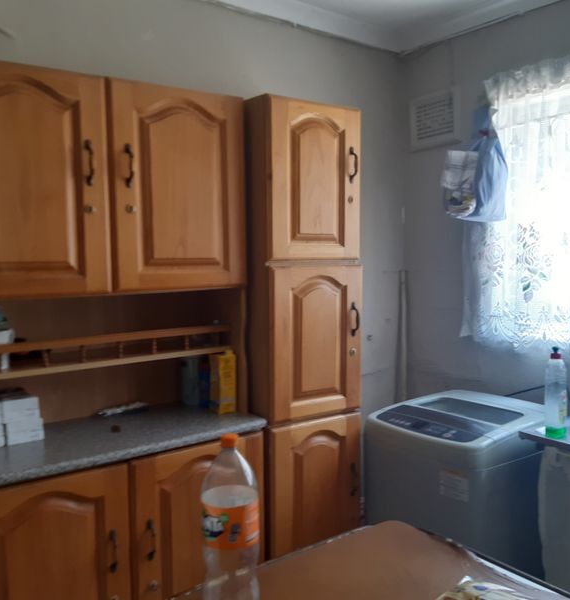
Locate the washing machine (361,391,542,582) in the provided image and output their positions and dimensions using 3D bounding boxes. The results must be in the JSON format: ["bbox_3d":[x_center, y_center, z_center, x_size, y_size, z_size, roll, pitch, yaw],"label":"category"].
[{"bbox_3d":[0.679,0.841,2.188,0.539,0.854,0.531,-4,5,-35],"label":"washing machine"}]

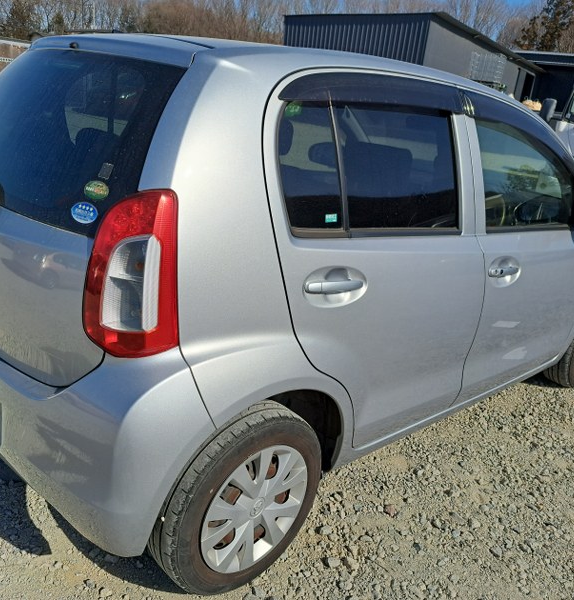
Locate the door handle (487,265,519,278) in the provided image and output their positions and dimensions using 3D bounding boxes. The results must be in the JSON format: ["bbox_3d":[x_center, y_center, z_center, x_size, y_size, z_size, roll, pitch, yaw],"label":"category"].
[{"bbox_3d":[0.798,-0.112,2.051,0.210,0.034,0.042,-10,25,-40],"label":"door handle"}]

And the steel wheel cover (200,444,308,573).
[{"bbox_3d":[-0.081,0.589,1.566,0.387,0.387,0.050,-10,25,-40],"label":"steel wheel cover"}]

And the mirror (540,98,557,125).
[{"bbox_3d":[3.811,-2.760,8.100,0.185,0.360,0.100,22,23,30],"label":"mirror"}]

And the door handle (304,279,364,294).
[{"bbox_3d":[0.121,-0.038,1.442,0.210,0.034,0.042,-10,25,-40],"label":"door handle"}]

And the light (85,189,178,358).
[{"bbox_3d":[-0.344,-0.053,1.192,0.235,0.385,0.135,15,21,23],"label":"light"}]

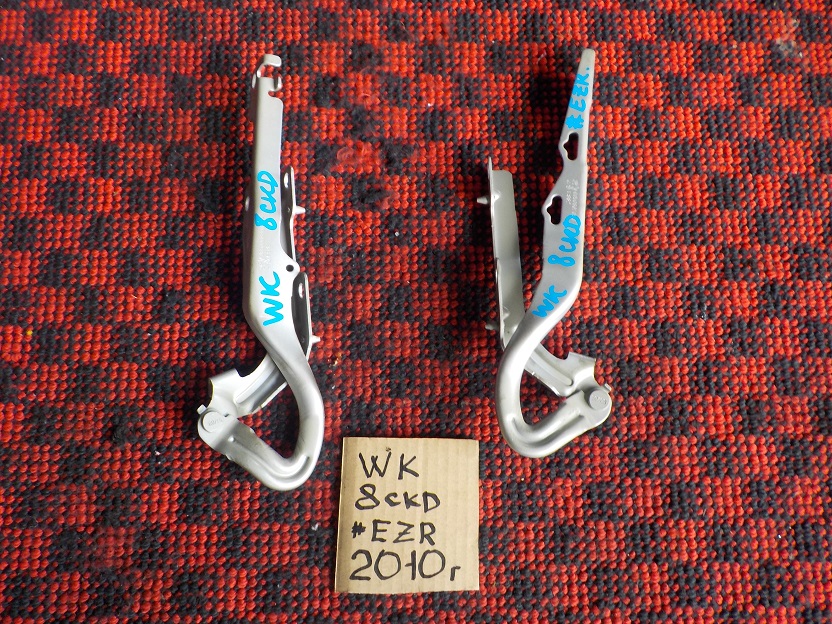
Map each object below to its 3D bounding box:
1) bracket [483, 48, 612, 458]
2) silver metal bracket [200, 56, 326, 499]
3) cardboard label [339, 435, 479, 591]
[{"bbox_3d":[0.101,-0.051,0.580,0.093,0.065,0.331,0,78,-1],"label":"bracket"},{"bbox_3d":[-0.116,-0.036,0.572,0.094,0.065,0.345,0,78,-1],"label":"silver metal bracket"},{"bbox_3d":[-0.005,0.157,0.563,0.109,0.004,0.115,2,78,-1],"label":"cardboard label"}]

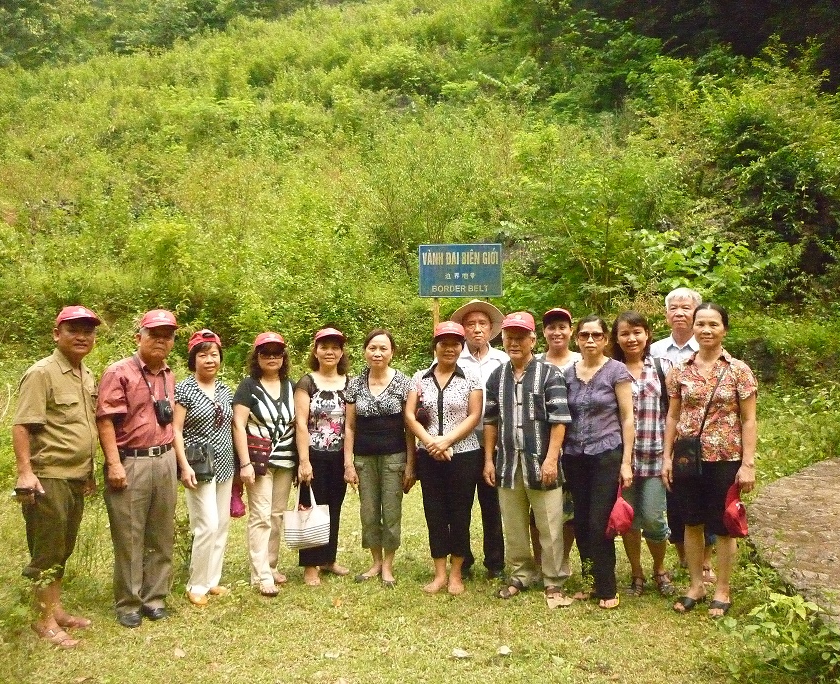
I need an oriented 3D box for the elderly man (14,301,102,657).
[{"bbox_3d":[-1.833,0.661,4.420,0.380,1.683,0.470,2,1,40],"label":"elderly man"}]

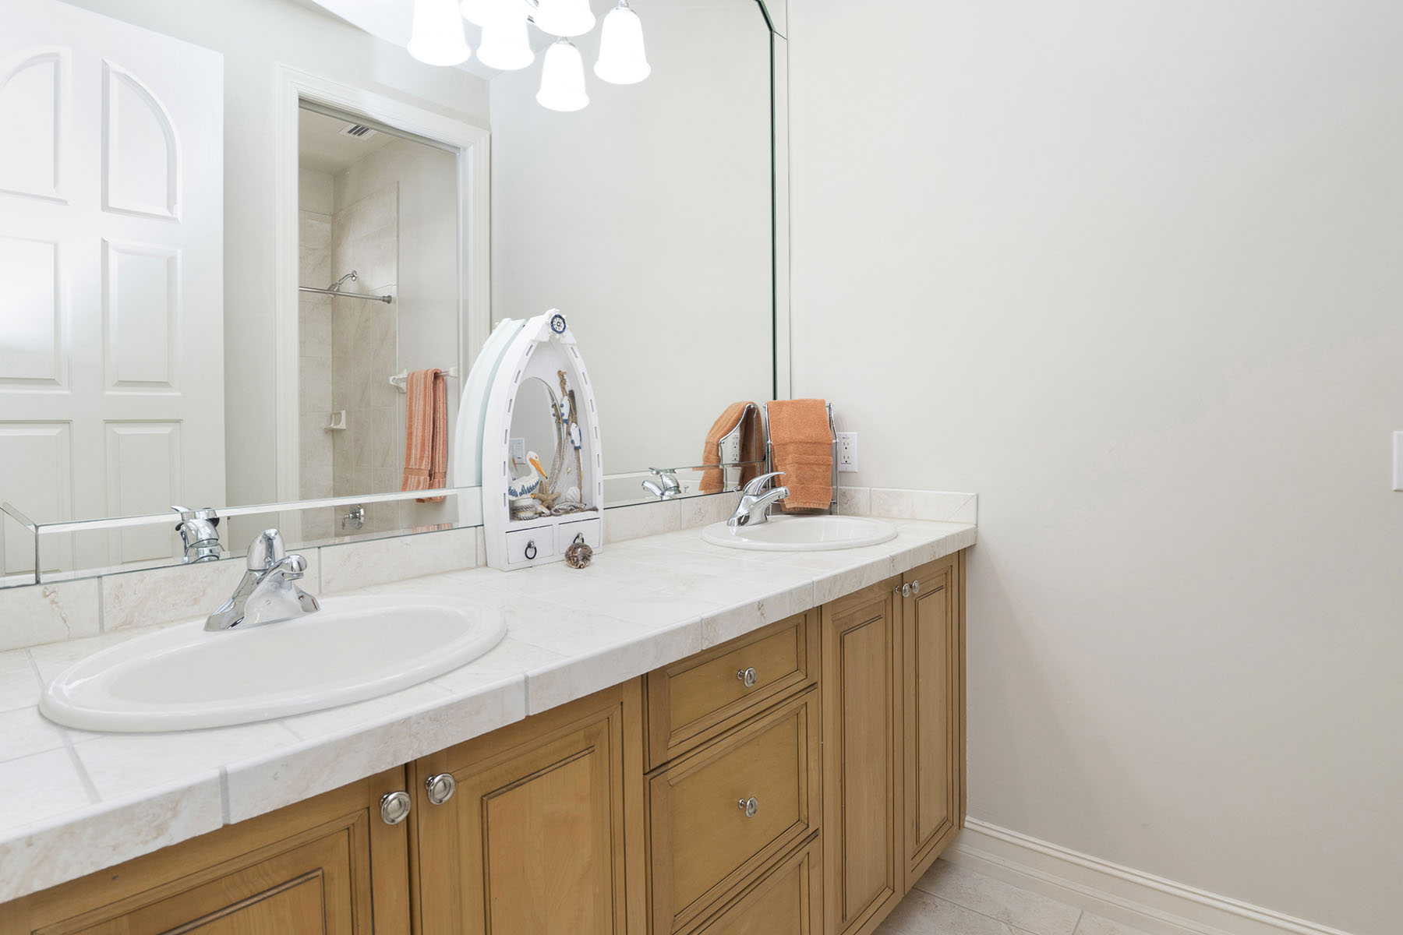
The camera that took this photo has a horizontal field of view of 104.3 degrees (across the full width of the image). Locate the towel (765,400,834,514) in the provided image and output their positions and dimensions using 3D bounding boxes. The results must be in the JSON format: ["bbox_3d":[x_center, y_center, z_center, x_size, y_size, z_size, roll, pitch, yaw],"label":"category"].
[{"bbox_3d":[0.276,-0.037,1.545,0.168,0.310,0.150,-1,2,0],"label":"towel"}]

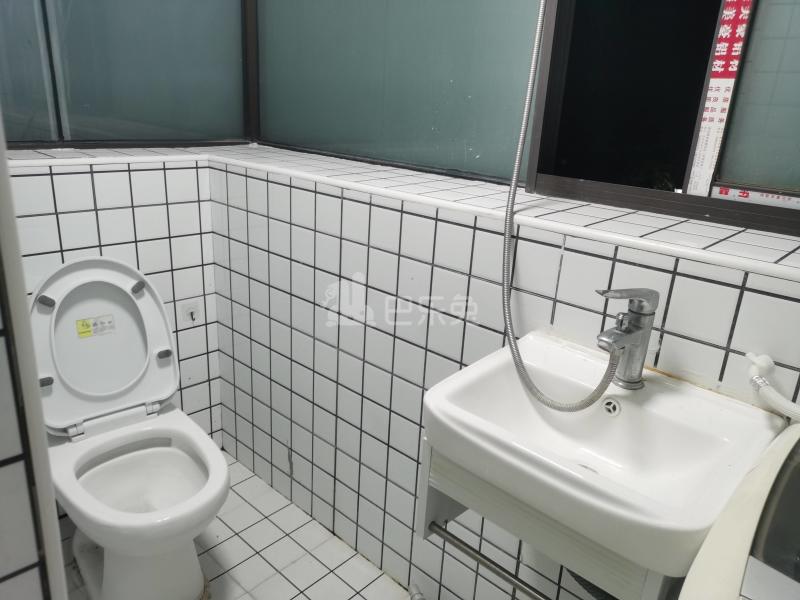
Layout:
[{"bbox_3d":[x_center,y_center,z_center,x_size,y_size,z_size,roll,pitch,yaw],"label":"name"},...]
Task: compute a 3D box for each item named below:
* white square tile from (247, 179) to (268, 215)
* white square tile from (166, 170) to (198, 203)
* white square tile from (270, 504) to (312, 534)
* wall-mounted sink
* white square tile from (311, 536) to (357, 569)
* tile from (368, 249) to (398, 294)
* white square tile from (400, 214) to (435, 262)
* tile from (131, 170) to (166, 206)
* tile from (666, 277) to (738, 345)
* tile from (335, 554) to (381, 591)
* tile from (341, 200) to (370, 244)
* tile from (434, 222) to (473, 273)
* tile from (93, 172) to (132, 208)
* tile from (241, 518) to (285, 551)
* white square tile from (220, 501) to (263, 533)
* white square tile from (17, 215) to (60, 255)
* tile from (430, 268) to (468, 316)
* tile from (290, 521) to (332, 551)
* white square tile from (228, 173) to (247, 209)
[{"bbox_3d":[-0.397,-0.292,1.763,0.098,0.098,0.009,19,25,39],"label":"white square tile"},{"bbox_3d":[-0.648,-0.339,1.857,0.098,0.098,0.010,-15,26,-42],"label":"white square tile"},{"bbox_3d":[-0.333,0.665,1.889,0.097,0.010,0.097,20,27,39],"label":"white square tile"},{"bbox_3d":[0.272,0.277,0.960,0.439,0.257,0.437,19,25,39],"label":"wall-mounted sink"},{"bbox_3d":[-0.185,0.718,1.758,0.098,0.009,0.098,19,25,39],"label":"white square tile"},{"bbox_3d":[-0.036,-0.068,1.479,0.097,0.097,0.010,19,25,39],"label":"tile"},{"bbox_3d":[0.043,-0.137,1.385,0.098,0.098,0.009,19,25,39],"label":"white square tile"},{"bbox_3d":[-0.717,-0.319,1.785,0.097,0.097,0.010,-14,25,-41],"label":"tile"},{"bbox_3d":[0.482,0.017,1.000,0.098,0.098,0.010,19,25,39],"label":"tile"},{"bbox_3d":[-0.114,0.746,1.701,0.097,0.010,0.097,19,25,39],"label":"tile"},{"bbox_3d":[-0.104,-0.189,1.511,0.098,0.098,0.009,19,25,39],"label":"tile"},{"bbox_3d":[0.116,-0.111,1.314,0.097,0.097,0.010,19,25,39],"label":"tile"},{"bbox_3d":[-0.792,-0.302,1.723,0.098,0.098,0.010,-15,26,-42],"label":"tile"},{"bbox_3d":[-0.399,0.687,1.813,0.098,0.009,0.098,19,25,39],"label":"tile"},{"bbox_3d":[-0.477,0.664,1.890,0.099,0.010,0.099,19,25,39],"label":"white square tile"},{"bbox_3d":[-0.943,-0.170,1.624,0.098,0.098,0.009,-14,26,-41],"label":"white square tile"},{"bbox_3d":[0.110,-0.017,1.353,0.097,0.097,0.010,19,25,39],"label":"tile"},{"bbox_3d":[-0.260,0.696,1.833,0.099,0.010,0.099,19,25,39],"label":"tile"},{"bbox_3d":[-0.470,-0.318,1.826,0.098,0.098,0.010,19,25,39],"label":"white square tile"}]

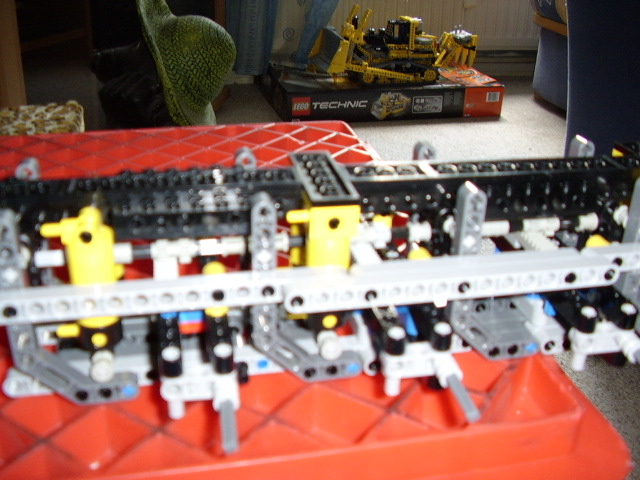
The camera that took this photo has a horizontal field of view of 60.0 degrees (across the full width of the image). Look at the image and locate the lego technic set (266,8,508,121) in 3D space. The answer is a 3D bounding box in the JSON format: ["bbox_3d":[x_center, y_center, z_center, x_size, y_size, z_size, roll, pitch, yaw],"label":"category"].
[{"bbox_3d":[0.163,-0.517,1.560,0.580,0.268,0.401,-4,26,-11],"label":"lego technic set"}]

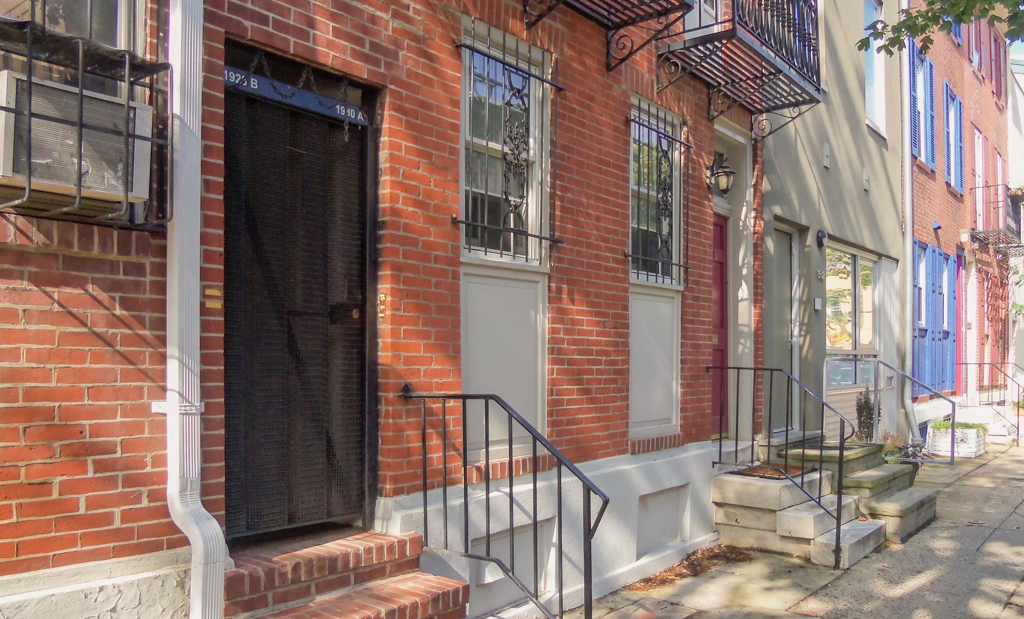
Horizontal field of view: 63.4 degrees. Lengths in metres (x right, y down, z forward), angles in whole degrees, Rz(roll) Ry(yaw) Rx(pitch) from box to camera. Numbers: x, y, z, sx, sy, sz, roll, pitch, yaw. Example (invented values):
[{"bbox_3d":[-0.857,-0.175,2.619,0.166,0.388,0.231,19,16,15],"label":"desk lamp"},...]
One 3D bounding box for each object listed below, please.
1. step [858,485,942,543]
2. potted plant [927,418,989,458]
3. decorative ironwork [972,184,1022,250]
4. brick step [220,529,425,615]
[{"bbox_3d":[3.731,1.932,7.864,0.305,0.285,1.400,-2,-4,38],"label":"step"},{"bbox_3d":[7.516,2.149,13.976,0.760,0.540,1.200,-2,-3,39],"label":"potted plant"},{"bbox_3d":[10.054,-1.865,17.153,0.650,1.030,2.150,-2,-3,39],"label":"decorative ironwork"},{"bbox_3d":[-0.891,1.150,3.683,0.304,0.180,1.051,-2,-4,38],"label":"brick step"}]

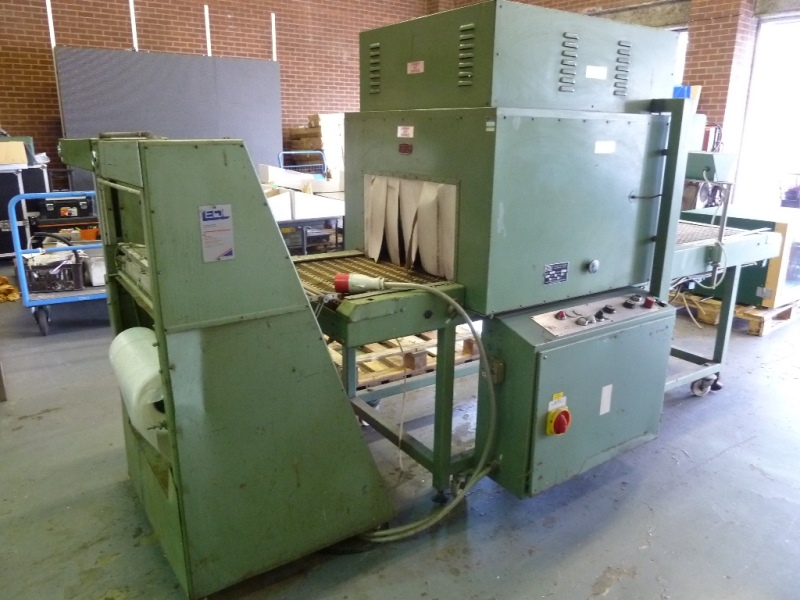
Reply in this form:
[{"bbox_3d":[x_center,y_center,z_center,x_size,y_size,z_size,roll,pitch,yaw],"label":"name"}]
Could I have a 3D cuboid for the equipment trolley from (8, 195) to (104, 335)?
[{"bbox_3d":[-2.574,-0.379,4.575,0.720,1.040,1.020,-8,18,-29],"label":"equipment trolley"}]

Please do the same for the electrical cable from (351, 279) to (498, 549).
[{"bbox_3d":[0.093,0.403,2.158,0.620,0.940,0.240,-10,19,-32],"label":"electrical cable"}]

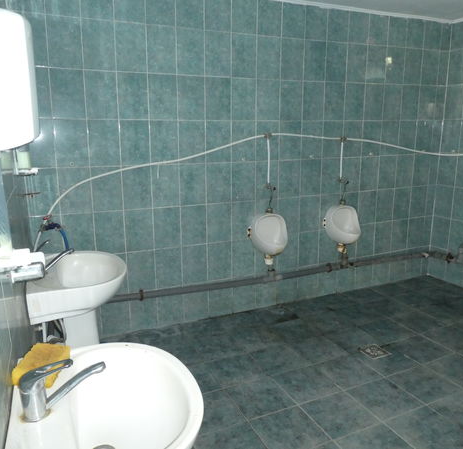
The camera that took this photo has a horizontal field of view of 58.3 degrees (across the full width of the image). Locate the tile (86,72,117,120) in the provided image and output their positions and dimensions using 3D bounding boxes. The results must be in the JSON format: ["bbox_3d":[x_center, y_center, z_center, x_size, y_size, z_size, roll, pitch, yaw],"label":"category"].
[{"bbox_3d":[-0.832,-0.824,2.664,0.200,0.300,0.010,-6,13,-22],"label":"tile"}]

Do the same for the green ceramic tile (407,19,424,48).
[{"bbox_3d":[1.554,-1.605,3.502,0.198,0.235,0.010,-6,14,-23],"label":"green ceramic tile"}]

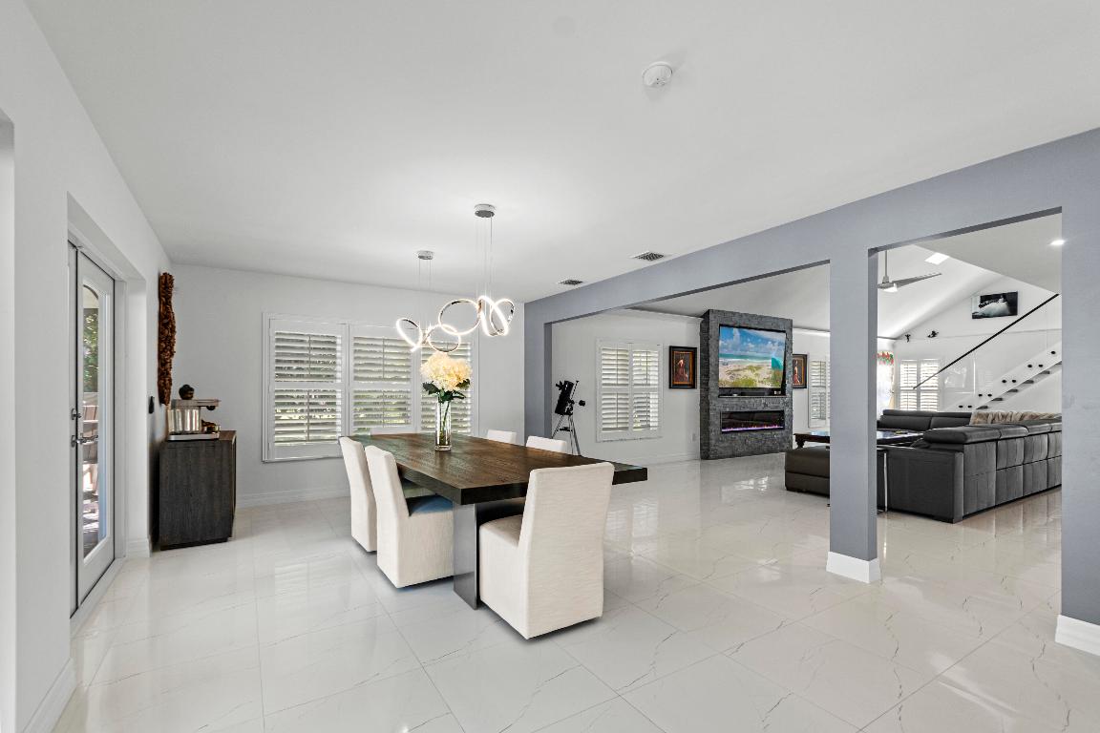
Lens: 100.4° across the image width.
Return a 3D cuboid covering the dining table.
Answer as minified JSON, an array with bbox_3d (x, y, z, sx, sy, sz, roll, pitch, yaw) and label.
[{"bbox_3d":[-0.741,1.050,3.713,1.180,0.765,2.920,1,-2,-32],"label":"dining table"}]

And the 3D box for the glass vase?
[{"bbox_3d":[-0.861,0.449,3.644,0.122,0.429,0.122,1,-2,-32],"label":"glass vase"}]

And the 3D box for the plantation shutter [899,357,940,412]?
[{"bbox_3d":[9.120,0.585,11.350,0.090,1.580,0.880,1,-2,-34],"label":"plantation shutter"}]

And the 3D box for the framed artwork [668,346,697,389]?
[{"bbox_3d":[2.338,0.026,8.000,0.680,0.735,0.050,1,-2,-31],"label":"framed artwork"}]

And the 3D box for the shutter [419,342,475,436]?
[{"bbox_3d":[-1.421,0.315,6.355,0.809,1.595,0.060,1,-2,-32],"label":"shutter"}]

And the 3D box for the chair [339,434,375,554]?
[{"bbox_3d":[-1.356,1.036,3.874,0.627,0.836,0.492,1,-2,-32],"label":"chair"}]

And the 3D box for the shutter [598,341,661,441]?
[{"bbox_3d":[1.309,0.393,7.380,1.320,1.570,0.090,1,-2,-31],"label":"shutter"}]

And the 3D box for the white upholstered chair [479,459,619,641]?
[{"bbox_3d":[-0.034,0.966,2.595,0.492,0.836,0.640,1,-2,-32],"label":"white upholstered chair"}]

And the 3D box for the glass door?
[{"bbox_3d":[-2.930,0.369,2.975,0.060,2.030,0.890,1,-2,-34],"label":"glass door"}]

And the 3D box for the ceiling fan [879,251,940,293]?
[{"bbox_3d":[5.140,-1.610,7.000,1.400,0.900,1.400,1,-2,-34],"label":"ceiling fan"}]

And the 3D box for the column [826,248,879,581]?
[{"bbox_3d":[2.047,0.327,3.089,0.160,2.150,0.250,1,-2,-34],"label":"column"}]

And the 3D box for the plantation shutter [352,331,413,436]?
[{"bbox_3d":[-2.147,0.292,5.931,0.817,1.595,0.060,1,-2,-32],"label":"plantation shutter"}]

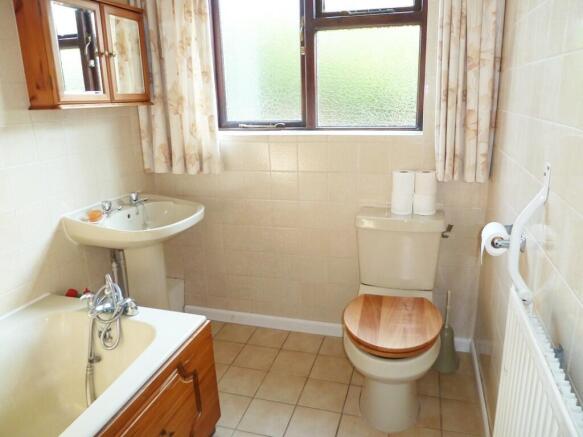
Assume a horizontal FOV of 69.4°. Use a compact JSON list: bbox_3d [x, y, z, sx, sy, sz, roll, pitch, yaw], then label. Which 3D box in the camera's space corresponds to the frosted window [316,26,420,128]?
[{"bbox_3d":[0.365,-0.677,2.063,0.497,0.464,0.040,3,17,16],"label":"frosted window"}]

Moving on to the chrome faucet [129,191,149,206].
[{"bbox_3d":[-0.780,-0.104,2.159,0.095,0.070,0.046,3,17,16],"label":"chrome faucet"}]

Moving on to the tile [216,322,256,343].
[{"bbox_3d":[-0.320,0.661,2.418,0.200,0.010,0.188,3,17,16],"label":"tile"}]

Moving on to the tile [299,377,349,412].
[{"bbox_3d":[0.146,0.800,1.907,0.197,0.010,0.197,3,17,16],"label":"tile"}]

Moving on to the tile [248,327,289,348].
[{"bbox_3d":[-0.128,0.669,2.363,0.200,0.010,0.188,3,17,16],"label":"tile"}]

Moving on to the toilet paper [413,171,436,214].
[{"bbox_3d":[0.611,-0.121,1.920,0.102,0.204,0.102,3,17,16],"label":"toilet paper"}]

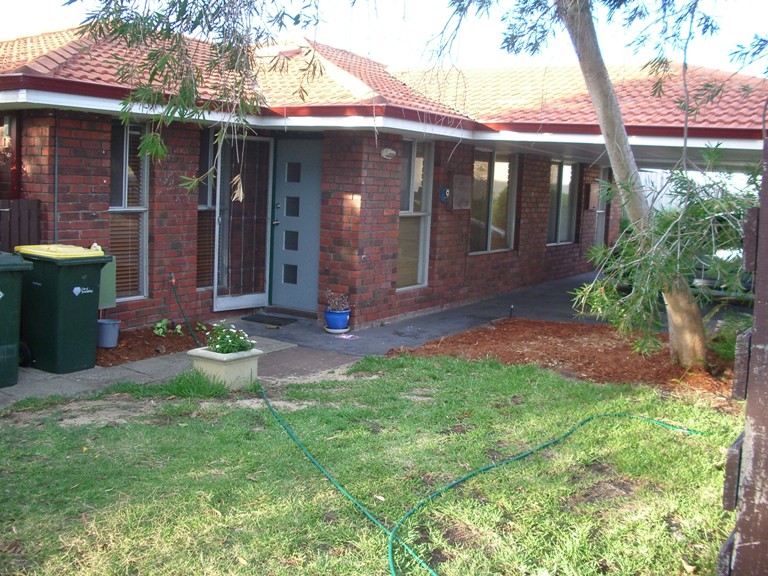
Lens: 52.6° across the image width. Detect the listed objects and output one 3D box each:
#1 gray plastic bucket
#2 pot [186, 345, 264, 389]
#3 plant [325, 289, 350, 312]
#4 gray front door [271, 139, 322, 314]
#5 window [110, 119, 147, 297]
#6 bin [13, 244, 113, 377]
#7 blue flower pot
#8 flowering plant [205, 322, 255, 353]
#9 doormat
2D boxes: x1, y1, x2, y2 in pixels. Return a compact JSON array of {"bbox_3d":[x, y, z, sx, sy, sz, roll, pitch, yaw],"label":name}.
[{"bbox_3d":[-2.682,0.441,7.518,0.280,0.255,0.280,3,8,0],"label":"gray plastic bucket"},{"bbox_3d":[-1.350,0.673,6.607,0.445,0.320,0.445,8,10,34],"label":"pot"},{"bbox_3d":[-0.507,0.133,8.690,0.250,0.250,0.250,3,8,0],"label":"plant"},{"bbox_3d":[-1.035,-0.740,9.303,0.810,2.040,0.050,8,10,34],"label":"gray front door"},{"bbox_3d":[-2.651,-0.793,8.024,0.080,1.860,0.550,8,10,34],"label":"window"},{"bbox_3d":[-2.853,0.174,6.935,0.735,1.060,0.550,8,10,34],"label":"bin"},{"bbox_3d":[-0.517,0.368,8.724,0.280,0.245,0.280,3,8,0],"label":"blue flower pot"},{"bbox_3d":[-1.304,0.421,6.577,0.350,0.240,0.350,3,8,0],"label":"flowering plant"},{"bbox_3d":[-1.366,0.369,9.221,0.630,0.015,0.400,8,10,34],"label":"doormat"}]

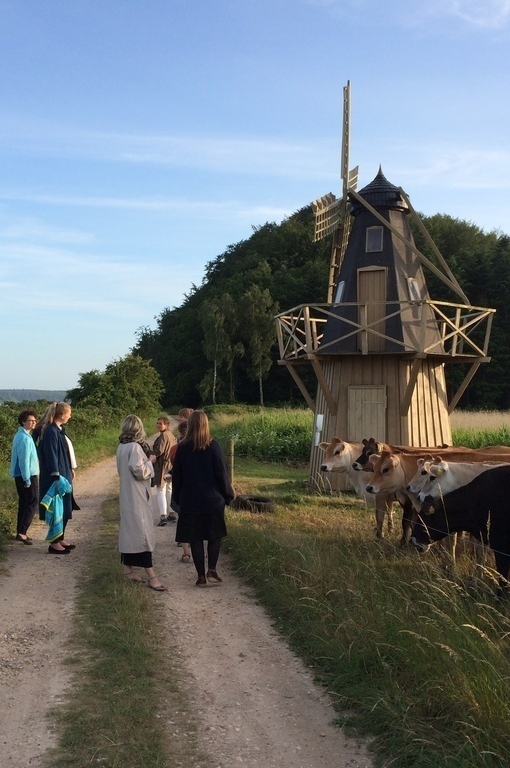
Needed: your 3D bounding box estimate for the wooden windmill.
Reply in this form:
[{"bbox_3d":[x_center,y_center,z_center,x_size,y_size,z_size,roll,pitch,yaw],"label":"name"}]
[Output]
[{"bbox_3d":[2.620,-1.978,18.471,4.600,8.100,4.500,0,-1,19],"label":"wooden windmill"}]

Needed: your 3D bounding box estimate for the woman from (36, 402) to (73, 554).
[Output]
[{"bbox_3d":[-2.310,1.068,10.215,0.440,1.720,0.500,0,-1,-9],"label":"woman"}]

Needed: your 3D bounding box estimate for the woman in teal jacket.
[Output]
[{"bbox_3d":[-2.790,1.118,10.764,0.360,1.640,0.430,0,-1,15],"label":"woman in teal jacket"}]

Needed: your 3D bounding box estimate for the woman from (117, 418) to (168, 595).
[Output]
[{"bbox_3d":[-1.070,1.081,8.394,0.440,1.630,0.480,1,-1,-35],"label":"woman"}]

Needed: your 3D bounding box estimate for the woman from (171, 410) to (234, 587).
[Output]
[{"bbox_3d":[-0.495,1.067,8.414,0.560,1.660,0.420,0,-1,-7],"label":"woman"}]

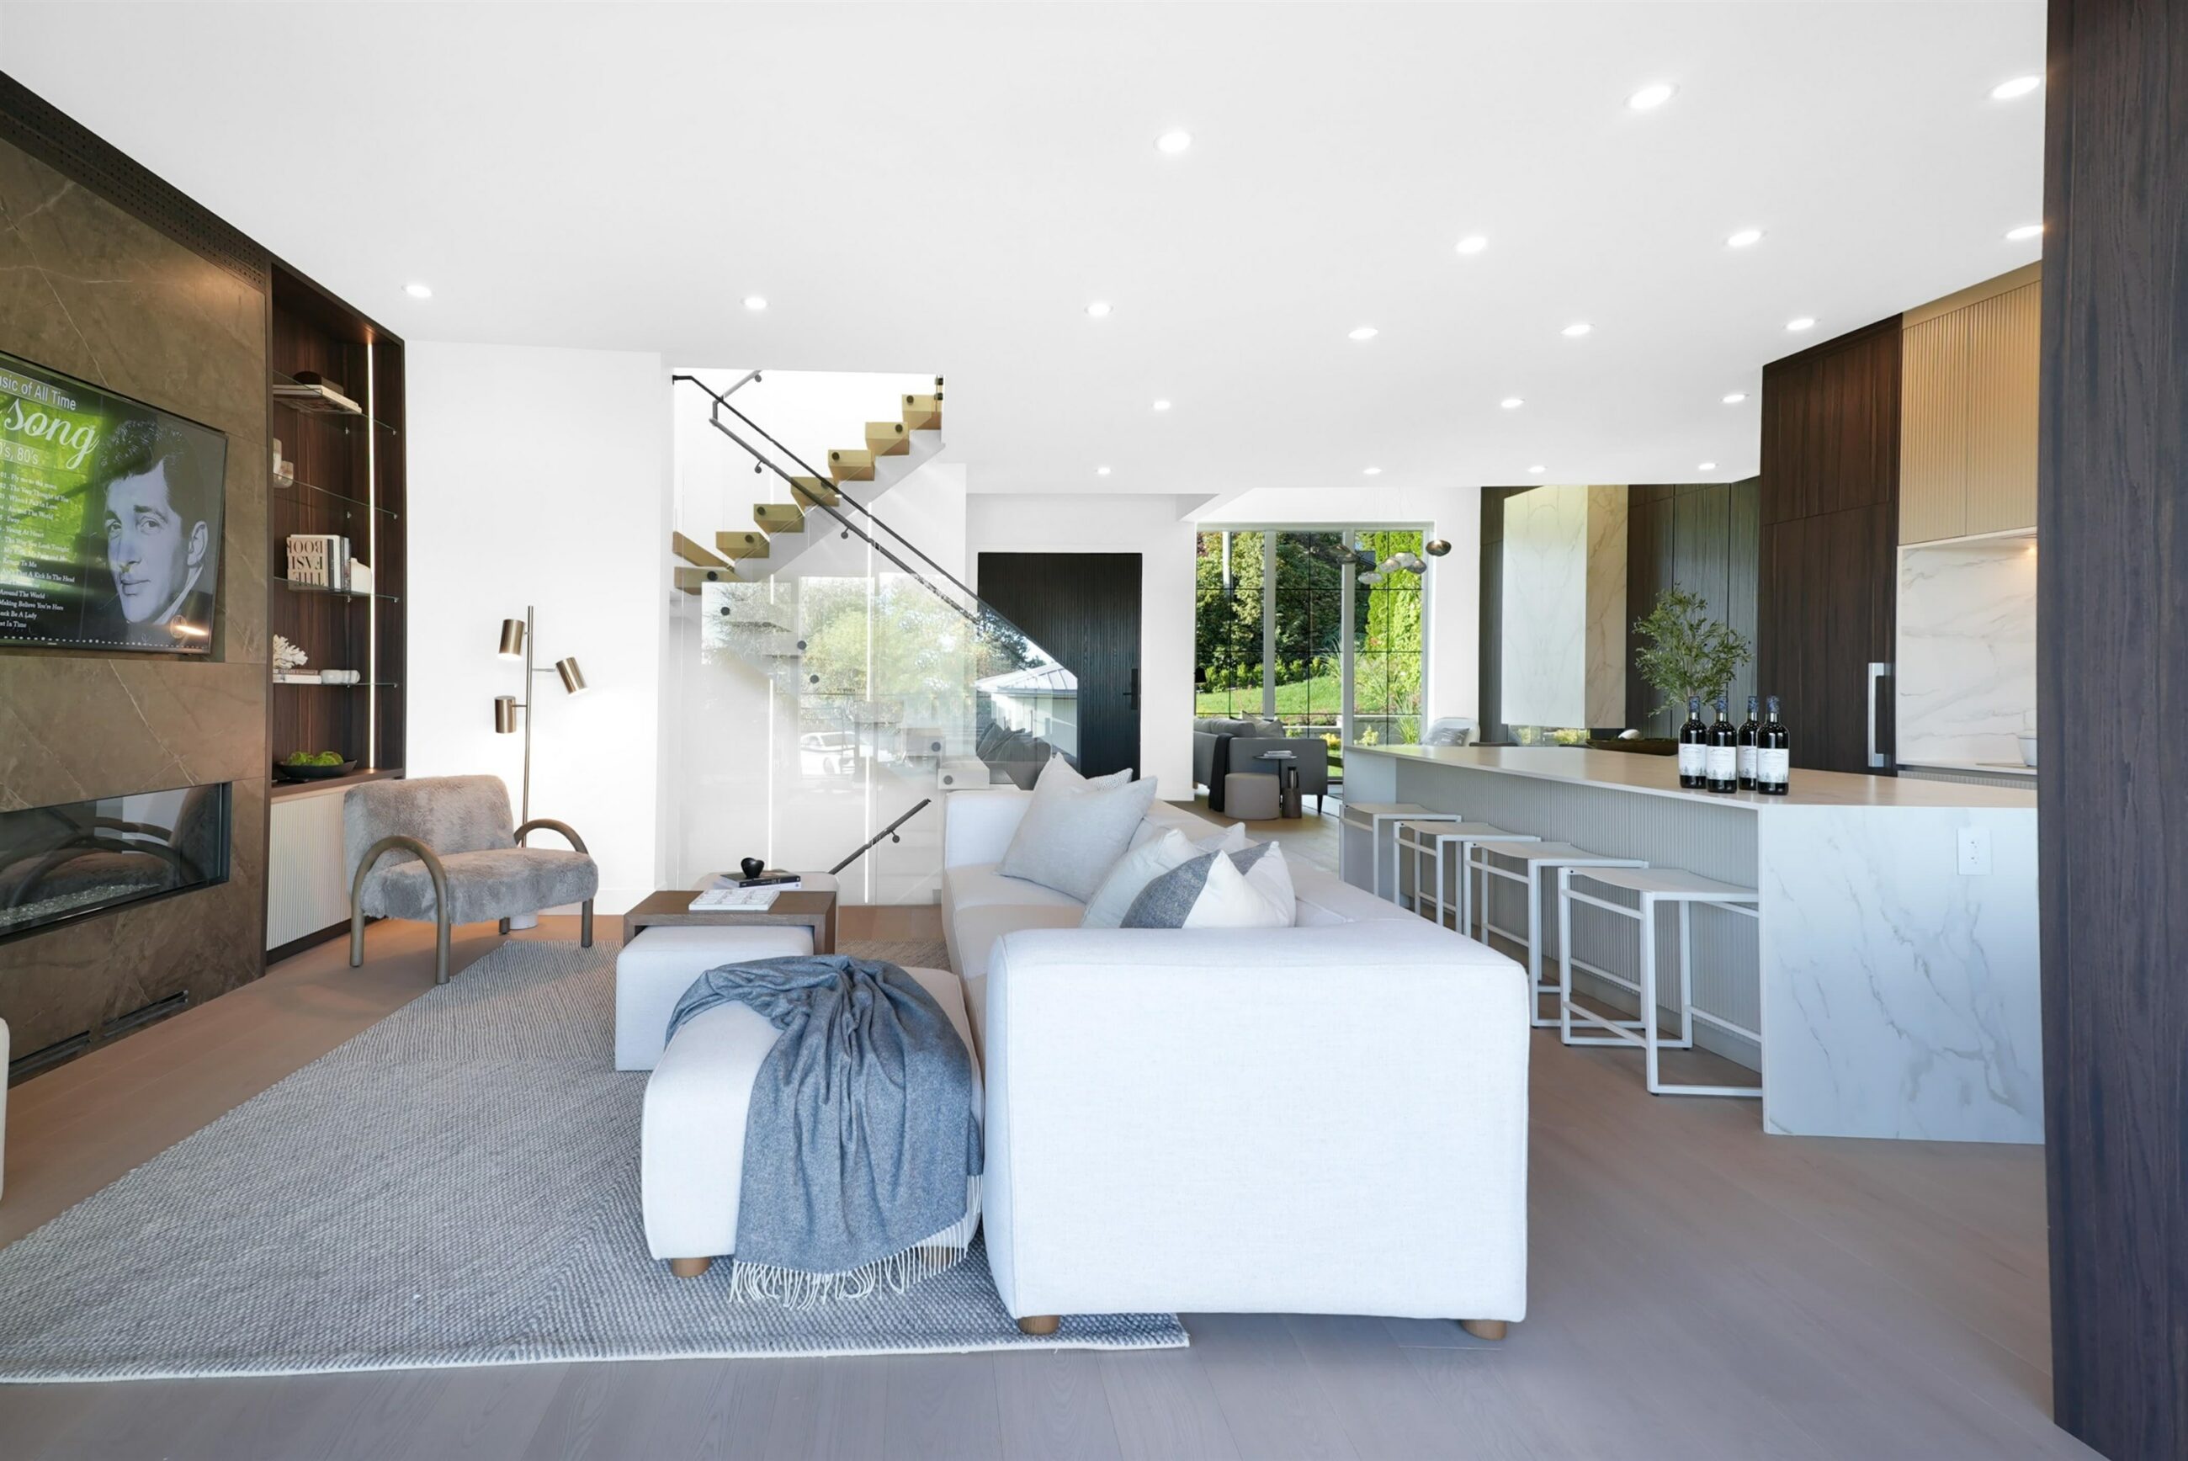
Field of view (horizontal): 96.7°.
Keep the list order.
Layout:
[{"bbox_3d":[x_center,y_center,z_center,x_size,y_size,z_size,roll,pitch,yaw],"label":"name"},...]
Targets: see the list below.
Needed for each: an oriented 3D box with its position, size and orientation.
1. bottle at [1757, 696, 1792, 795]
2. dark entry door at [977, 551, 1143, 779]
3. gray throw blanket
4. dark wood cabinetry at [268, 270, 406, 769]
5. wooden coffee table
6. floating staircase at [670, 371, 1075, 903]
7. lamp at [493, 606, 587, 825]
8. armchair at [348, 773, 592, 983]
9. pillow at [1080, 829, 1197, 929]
[{"bbox_3d":[2.072,0.043,2.963,0.077,0.298,0.077,0,2,0],"label":"bottle"},{"bbox_3d":[-0.341,-0.488,9.696,1.640,2.520,0.080,0,2,-3],"label":"dark entry door"},{"bbox_3d":[-0.620,0.895,2.332,0.740,0.480,0.730,0,2,-9],"label":"gray throw blanket"},{"bbox_3d":[-3.870,-0.884,4.724,0.330,2.330,1.240,0,2,-10],"label":"dark wood cabinetry"},{"bbox_3d":[-1.320,0.854,3.577,0.680,0.440,0.420,0,2,-7],"label":"wooden coffee table"},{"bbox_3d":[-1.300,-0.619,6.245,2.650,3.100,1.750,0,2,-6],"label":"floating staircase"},{"bbox_3d":[-2.830,0.184,4.991,0.460,1.640,0.260,0,2,-6],"label":"lamp"},{"bbox_3d":[-2.830,0.632,4.426,0.740,0.800,0.700,1,2,24],"label":"armchair"},{"bbox_3d":[0.125,0.508,2.779,0.160,0.460,0.480,30,3,1],"label":"pillow"}]

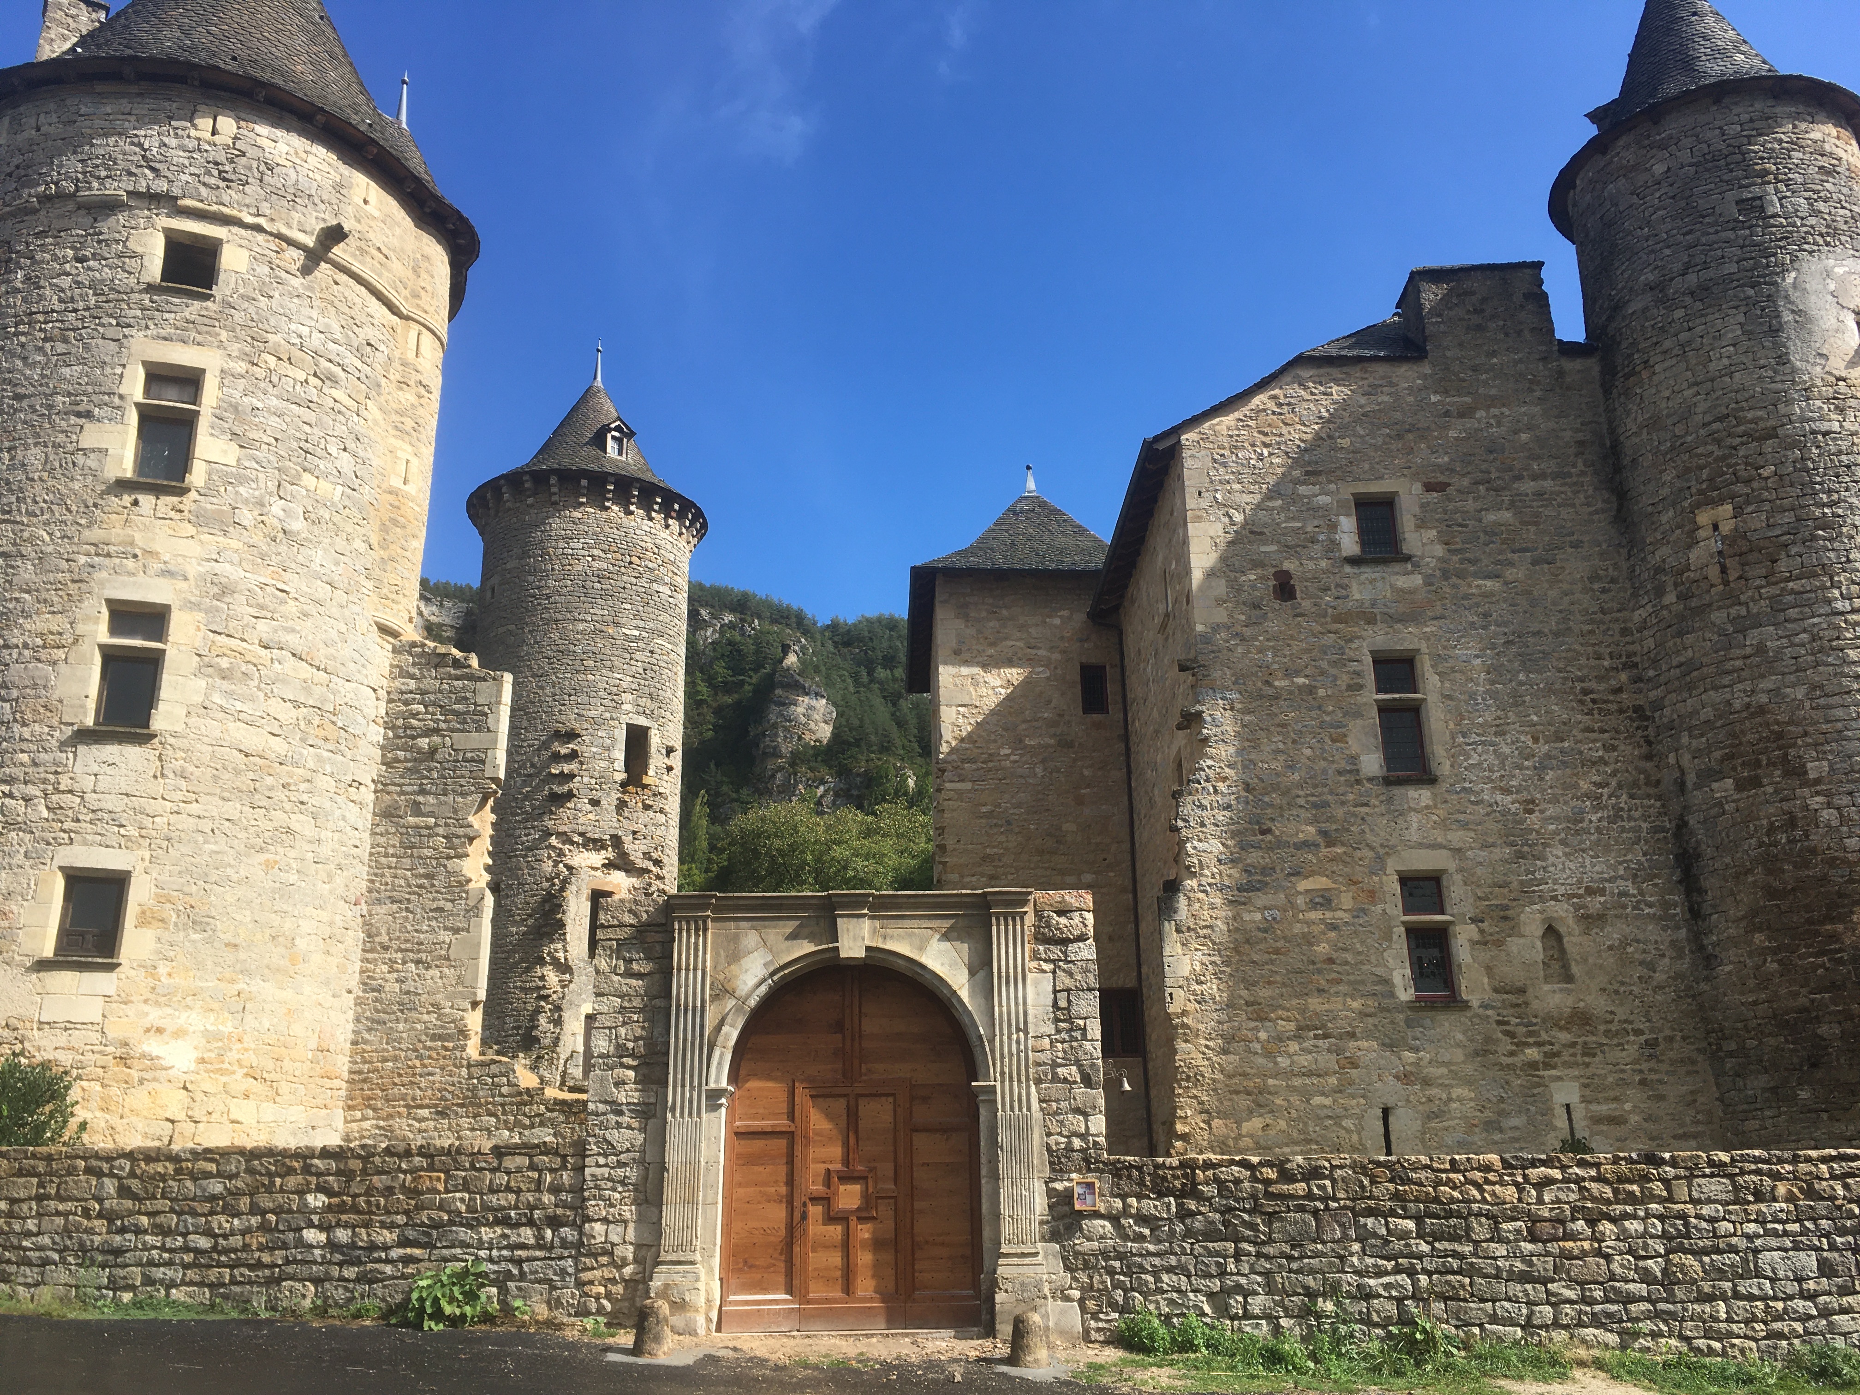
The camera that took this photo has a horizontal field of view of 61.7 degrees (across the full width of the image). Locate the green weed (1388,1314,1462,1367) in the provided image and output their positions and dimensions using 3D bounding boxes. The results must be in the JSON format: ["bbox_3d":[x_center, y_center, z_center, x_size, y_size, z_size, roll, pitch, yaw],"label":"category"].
[{"bbox_3d":[4.814,6.255,15.161,0.712,0.447,0.550,-1,-19,0],"label":"green weed"}]

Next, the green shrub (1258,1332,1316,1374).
[{"bbox_3d":[3.471,6.363,15.130,0.533,0.359,0.500,-1,-19,0],"label":"green shrub"}]

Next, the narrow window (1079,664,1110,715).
[{"bbox_3d":[3.577,-0.177,33.949,0.601,1.209,0.250,0,-19,-4],"label":"narrow window"}]

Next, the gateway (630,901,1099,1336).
[{"bbox_3d":[-0.690,4.530,17.330,5.134,4.702,0.900,0,-19,-1],"label":"gateway"}]

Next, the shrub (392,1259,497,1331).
[{"bbox_3d":[-4.953,6.100,15.903,1.052,0.659,0.750,-1,-19,0],"label":"shrub"}]

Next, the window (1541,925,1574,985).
[{"bbox_3d":[9.895,4.056,24.592,0.503,0.940,0.250,-1,-19,0],"label":"window"}]

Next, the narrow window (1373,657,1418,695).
[{"bbox_3d":[7.833,-0.355,26.147,0.694,0.674,0.220,-1,-19,0],"label":"narrow window"}]

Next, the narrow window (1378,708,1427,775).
[{"bbox_3d":[7.823,0.717,25.772,0.768,1.183,0.250,-1,-19,0],"label":"narrow window"}]

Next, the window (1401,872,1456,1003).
[{"bbox_3d":[7.897,3.798,24.693,0.758,1.987,0.250,-1,-19,0],"label":"window"}]

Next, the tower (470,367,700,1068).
[{"bbox_3d":[-8.634,1.817,37.553,6.024,22.842,6.024,-1,-19,0],"label":"tower"}]

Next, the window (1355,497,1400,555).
[{"bbox_3d":[7.770,-2.943,27.054,0.730,1.110,0.250,-1,-19,0],"label":"window"}]

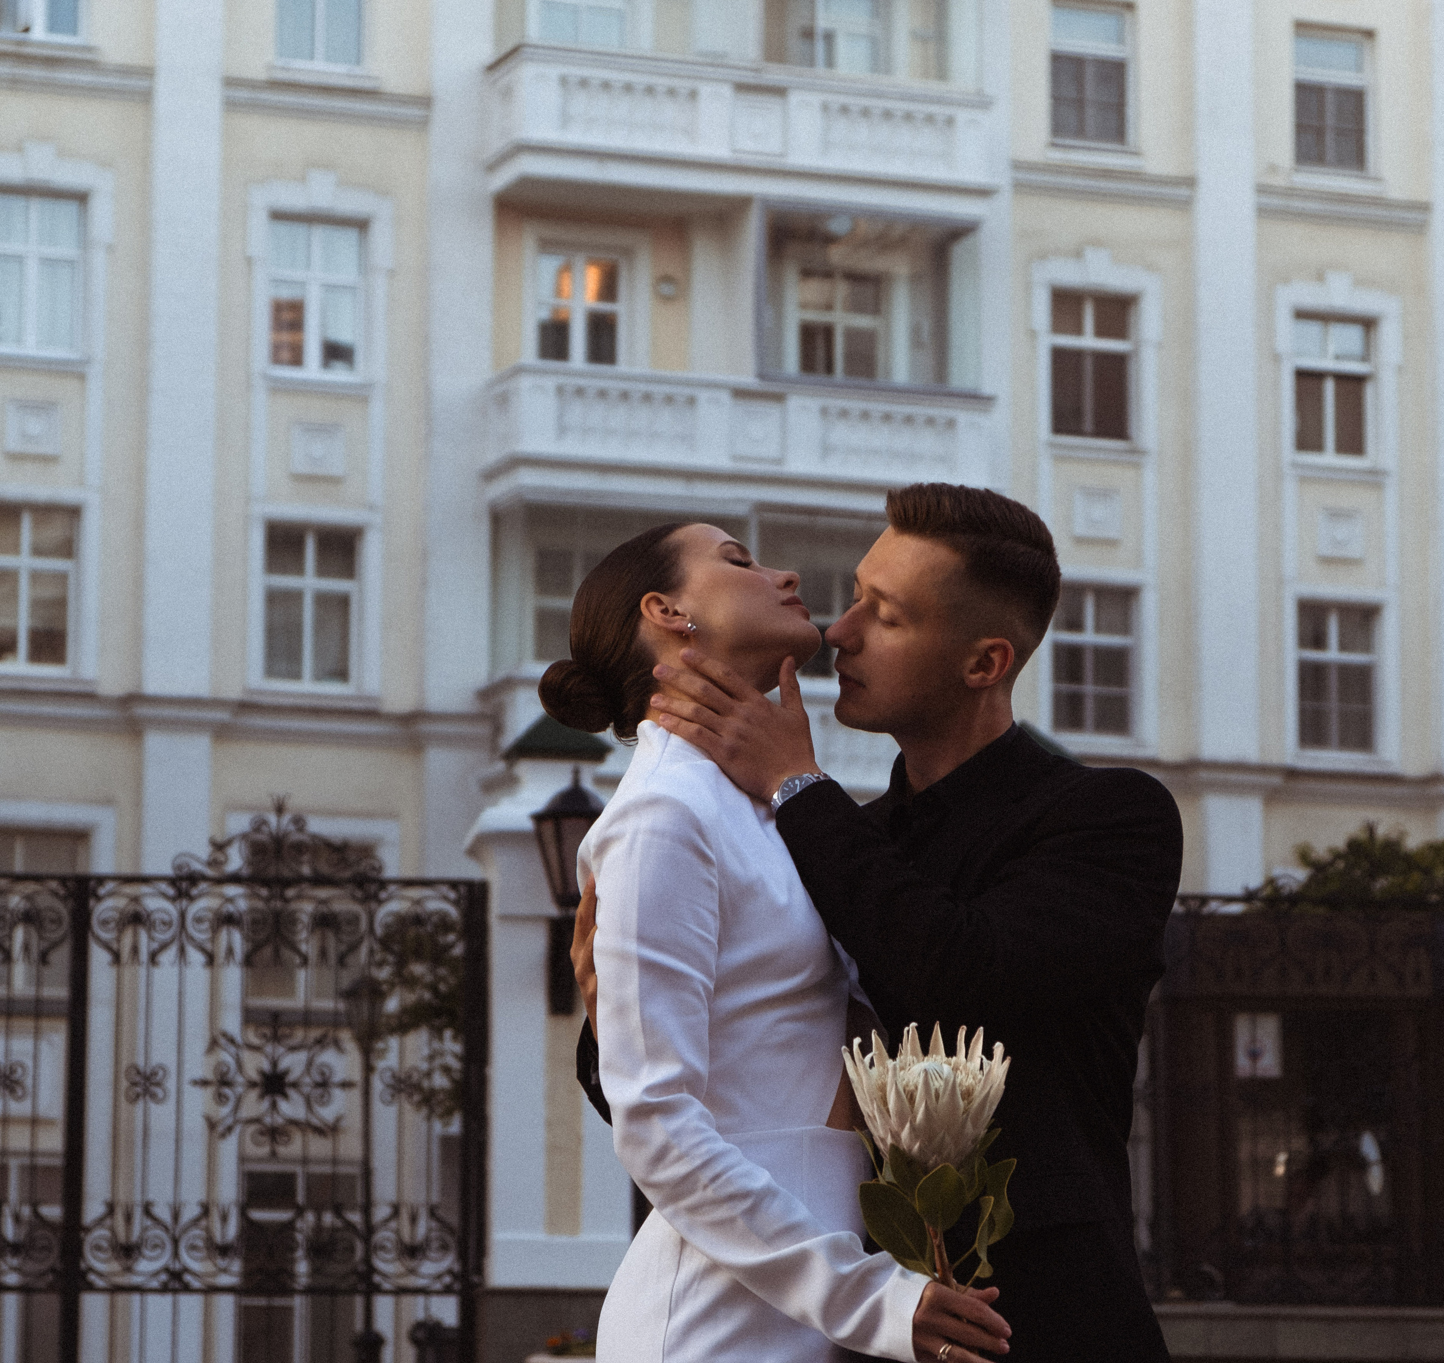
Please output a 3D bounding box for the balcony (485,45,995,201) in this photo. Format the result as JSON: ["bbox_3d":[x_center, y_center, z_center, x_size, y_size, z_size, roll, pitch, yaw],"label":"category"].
[{"bbox_3d":[0.206,-5.654,50.074,5.360,1.350,1.100,3,-8,-22],"label":"balcony"}]

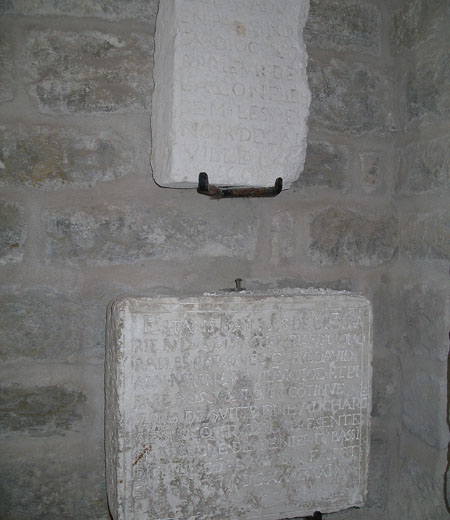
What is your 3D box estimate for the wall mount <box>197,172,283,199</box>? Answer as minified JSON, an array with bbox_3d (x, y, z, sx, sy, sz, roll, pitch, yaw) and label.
[{"bbox_3d":[0.026,-0.197,1.725,0.220,0.060,0.120,0,0,-16],"label":"wall mount"}]

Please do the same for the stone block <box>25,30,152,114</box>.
[{"bbox_3d":[-0.372,-0.500,1.782,0.345,0.220,0.130,0,0,-16],"label":"stone block"}]

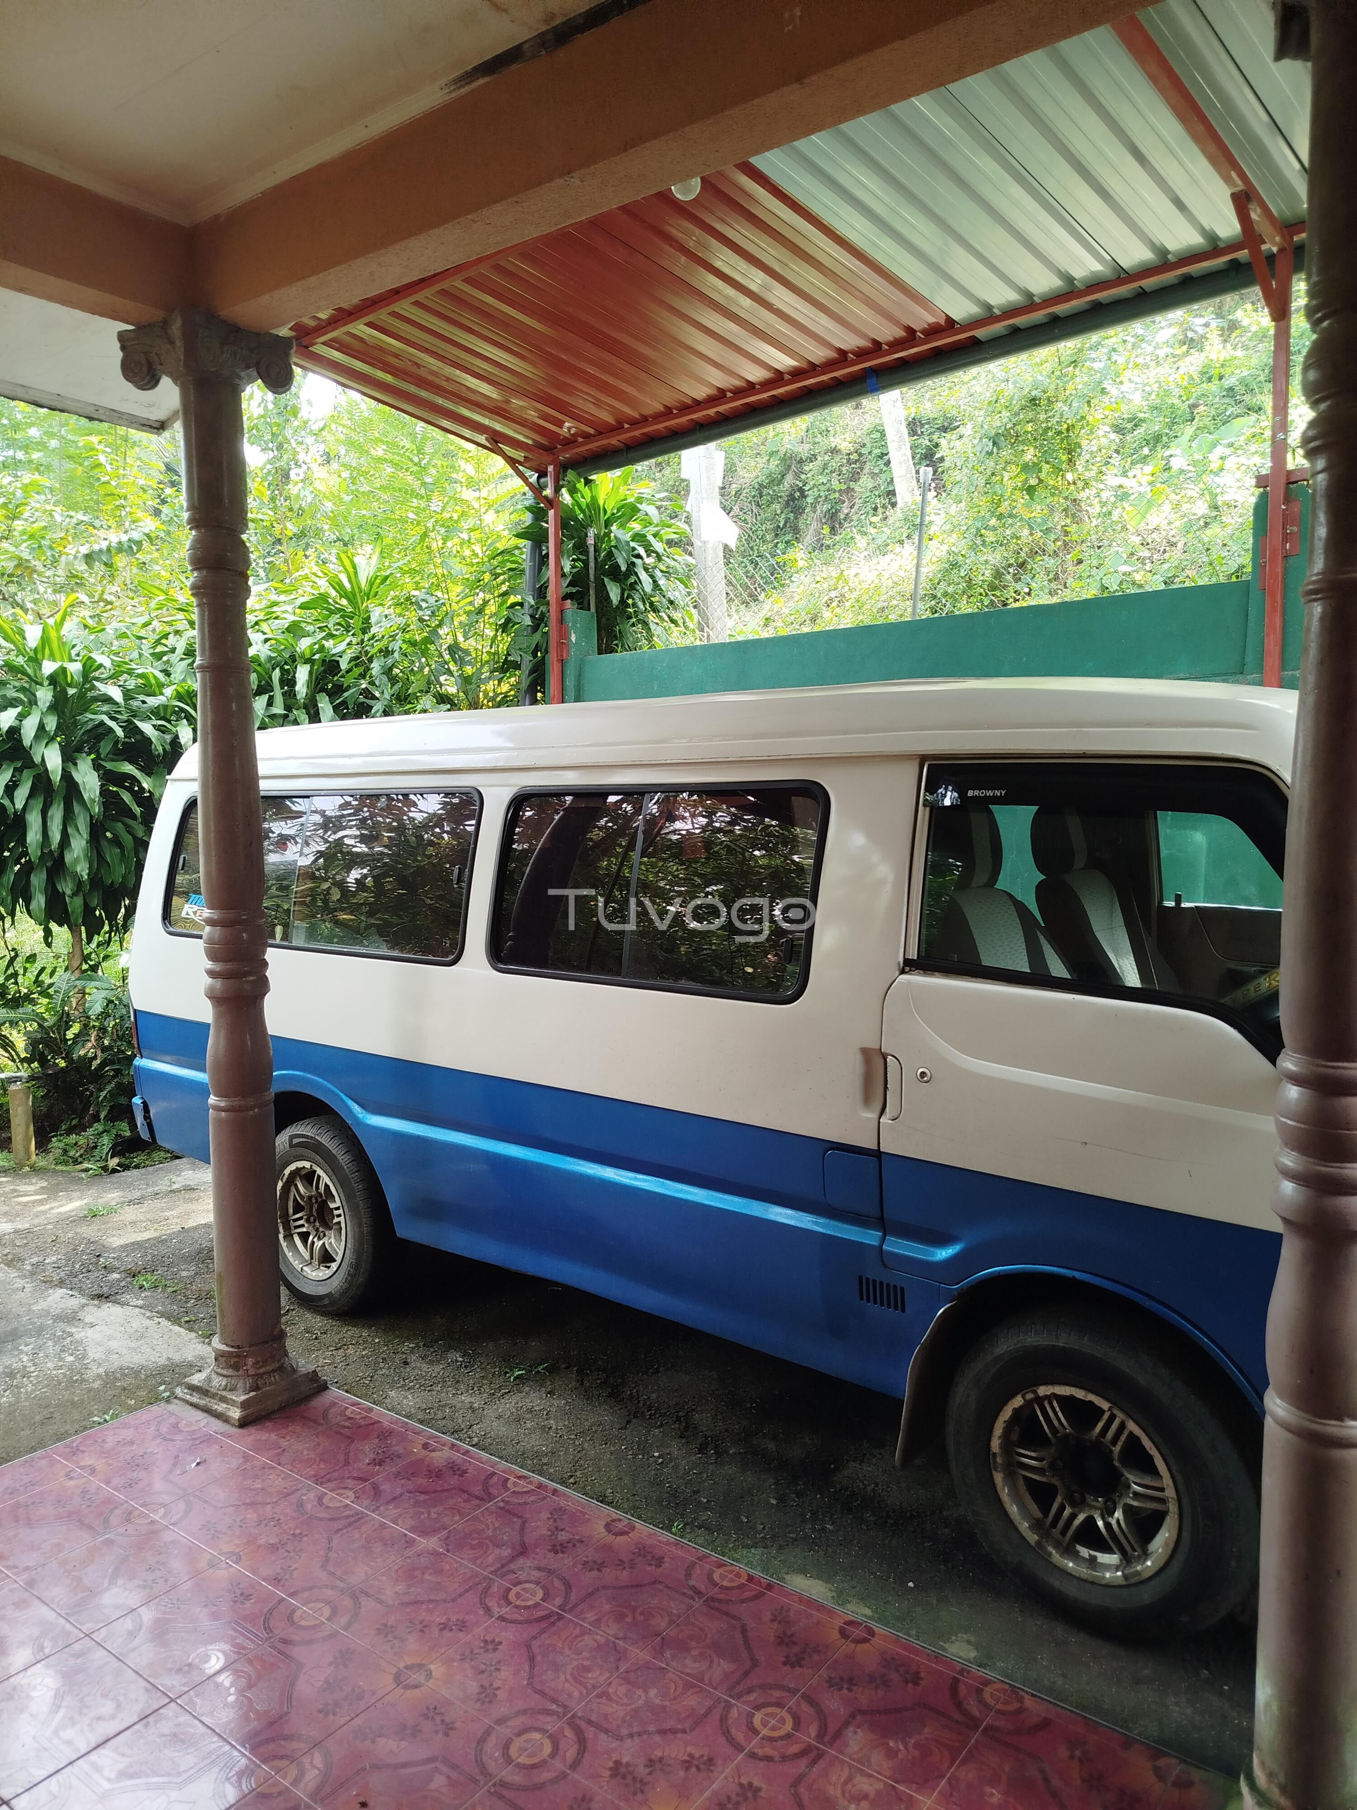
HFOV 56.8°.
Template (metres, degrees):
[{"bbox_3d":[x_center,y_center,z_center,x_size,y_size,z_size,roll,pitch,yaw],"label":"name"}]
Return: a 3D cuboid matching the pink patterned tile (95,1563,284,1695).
[{"bbox_3d":[-0.940,1.428,2.479,0.300,0.010,0.300,3,6,37],"label":"pink patterned tile"}]

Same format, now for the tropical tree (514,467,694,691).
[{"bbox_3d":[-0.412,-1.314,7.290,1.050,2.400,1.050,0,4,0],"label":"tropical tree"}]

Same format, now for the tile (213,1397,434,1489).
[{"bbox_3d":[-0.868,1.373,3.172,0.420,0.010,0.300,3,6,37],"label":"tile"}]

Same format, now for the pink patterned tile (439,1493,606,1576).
[{"bbox_3d":[-0.341,1.399,2.773,0.300,0.010,0.300,3,5,37],"label":"pink patterned tile"}]

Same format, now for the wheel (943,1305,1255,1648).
[{"bbox_3d":[0.873,1.171,2.614,0.640,0.640,0.200,3,6,41],"label":"wheel"}]

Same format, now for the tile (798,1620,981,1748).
[{"bbox_3d":[0.397,1.436,2.261,0.300,0.010,0.300,3,6,37],"label":"tile"}]

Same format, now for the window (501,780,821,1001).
[{"bbox_3d":[-0.087,-0.052,3.300,1.050,0.530,0.045,3,-6,38],"label":"window"}]

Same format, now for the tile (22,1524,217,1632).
[{"bbox_3d":[-1.180,1.412,2.657,0.300,0.010,0.300,3,5,37],"label":"tile"}]

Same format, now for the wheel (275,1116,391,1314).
[{"bbox_3d":[-1.167,1.043,4.228,0.640,0.640,0.200,3,5,38],"label":"wheel"}]

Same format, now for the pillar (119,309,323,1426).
[{"bbox_3d":[-1.198,-0.060,3.348,0.315,2.820,0.315,3,6,37],"label":"pillar"}]

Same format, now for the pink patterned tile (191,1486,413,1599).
[{"bbox_3d":[-0.759,1.406,2.717,0.300,0.010,0.300,3,6,37],"label":"pink patterned tile"}]

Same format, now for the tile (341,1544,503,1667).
[{"bbox_3d":[-0.520,1.418,2.536,0.300,0.010,0.300,3,6,37],"label":"tile"}]

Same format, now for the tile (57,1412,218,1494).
[{"bbox_3d":[-1.311,1.377,3.130,0.300,0.010,0.300,3,5,37],"label":"tile"}]

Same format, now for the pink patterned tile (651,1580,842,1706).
[{"bbox_3d":[0.139,1.421,2.412,0.300,0.010,0.300,3,6,37],"label":"pink patterned tile"}]

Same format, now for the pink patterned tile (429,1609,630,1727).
[{"bbox_3d":[-0.281,1.432,2.358,0.300,0.010,0.300,3,6,37],"label":"pink patterned tile"}]

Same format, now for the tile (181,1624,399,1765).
[{"bbox_3d":[-0.702,1.440,2.298,0.300,0.010,0.300,3,6,37],"label":"tile"}]

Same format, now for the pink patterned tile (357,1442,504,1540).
[{"bbox_3d":[-0.580,1.387,2.954,0.300,0.010,0.300,3,5,37],"label":"pink patterned tile"}]

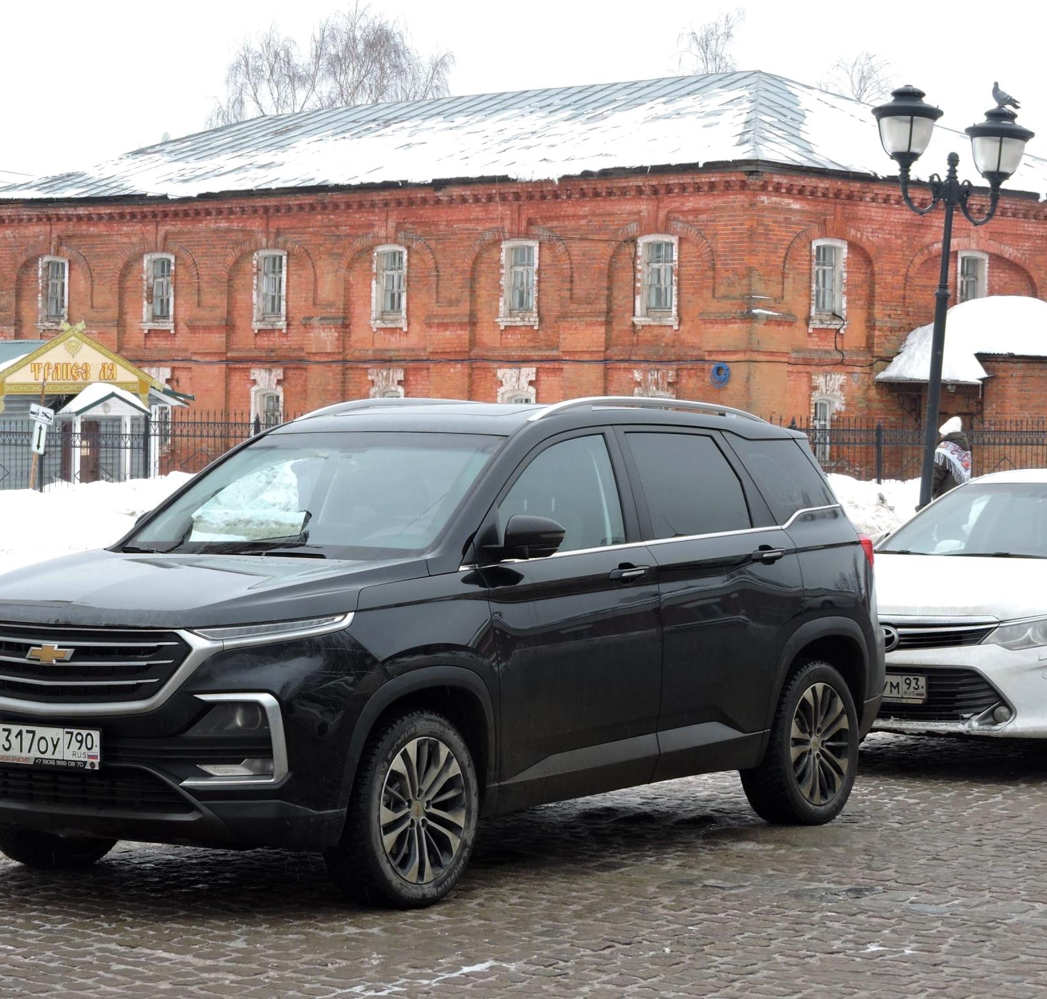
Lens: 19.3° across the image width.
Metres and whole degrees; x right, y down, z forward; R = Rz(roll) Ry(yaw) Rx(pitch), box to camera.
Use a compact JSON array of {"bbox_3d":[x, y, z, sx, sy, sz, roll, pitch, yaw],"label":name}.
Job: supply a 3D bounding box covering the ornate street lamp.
[{"bbox_3d":[3.500,-1.226,26.000,0.600,4.370,1.948,5,0,43],"label":"ornate street lamp"}]

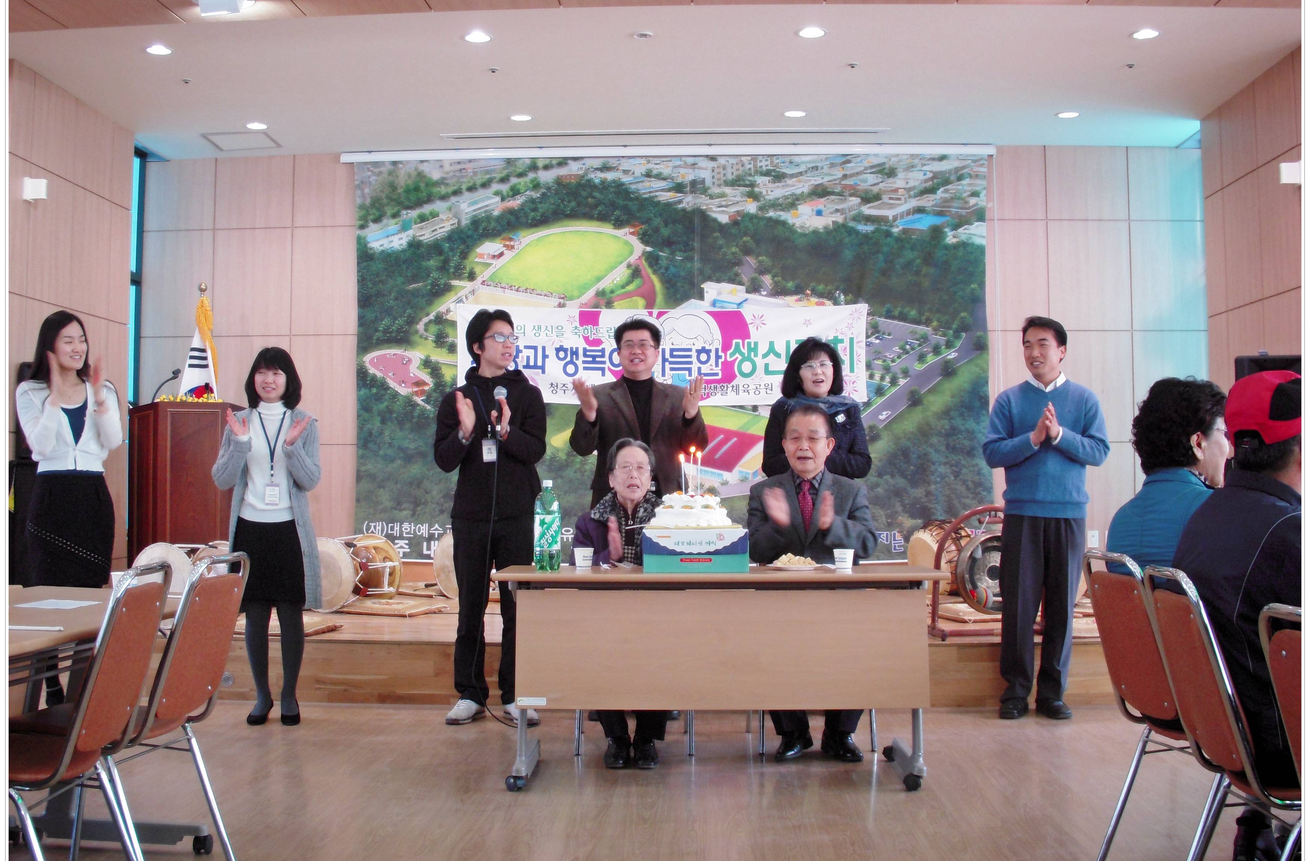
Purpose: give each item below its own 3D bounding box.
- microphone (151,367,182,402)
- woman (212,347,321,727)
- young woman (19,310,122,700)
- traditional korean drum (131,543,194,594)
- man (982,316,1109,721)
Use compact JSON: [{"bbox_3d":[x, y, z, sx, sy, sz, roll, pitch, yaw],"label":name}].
[{"bbox_3d":[-2.872,-0.257,8.468,0.200,0.210,0.080,1,-3,-30],"label":"microphone"},{"bbox_3d":[-1.650,0.451,6.080,0.465,1.590,0.420,0,-2,-6],"label":"woman"},{"bbox_3d":[-2.580,0.368,6.310,0.460,1.760,0.370,2,-3,-40],"label":"young woman"},{"bbox_3d":[-2.470,0.813,7.723,0.420,0.420,0.620,-1,-3,21],"label":"traditional korean drum"},{"bbox_3d":[1.698,0.376,6.240,0.540,1.740,0.380,-1,-3,20],"label":"man"}]

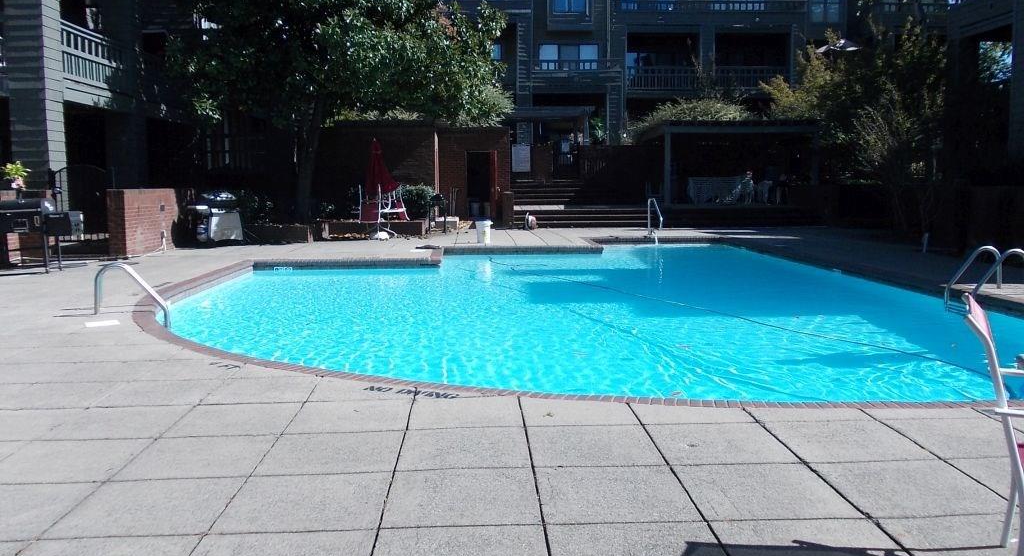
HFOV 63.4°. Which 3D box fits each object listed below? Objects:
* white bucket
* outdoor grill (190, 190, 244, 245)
[{"bbox_3d":[-0.575,-0.943,17.043,0.310,0.470,0.310,-1,7,0],"label":"white bucket"},{"bbox_3d":[-6.206,-1.259,17.425,1.020,1.110,0.560,-7,10,-43],"label":"outdoor grill"}]

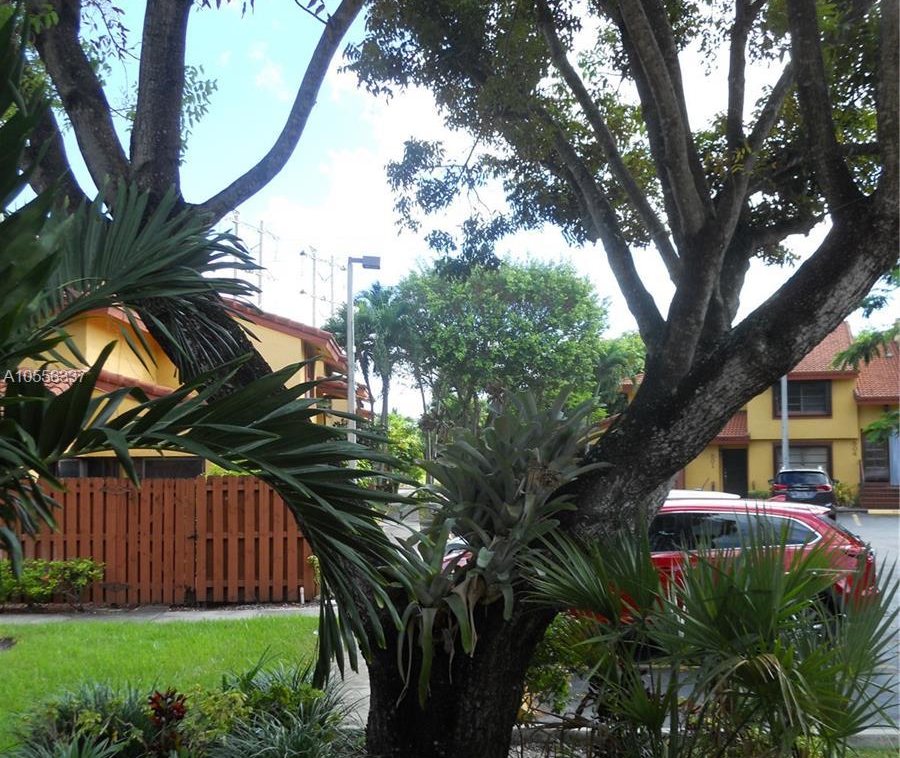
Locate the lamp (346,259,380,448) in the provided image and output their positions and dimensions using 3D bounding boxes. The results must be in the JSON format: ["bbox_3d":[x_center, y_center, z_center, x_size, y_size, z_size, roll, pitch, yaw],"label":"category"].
[{"bbox_3d":[-2.480,0.200,27.800,0.980,7.400,0.420,0,-3,-6],"label":"lamp"}]

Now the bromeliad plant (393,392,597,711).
[{"bbox_3d":[0.265,0.990,5.700,1.230,1.780,1.000,0,-3,0],"label":"bromeliad plant"}]

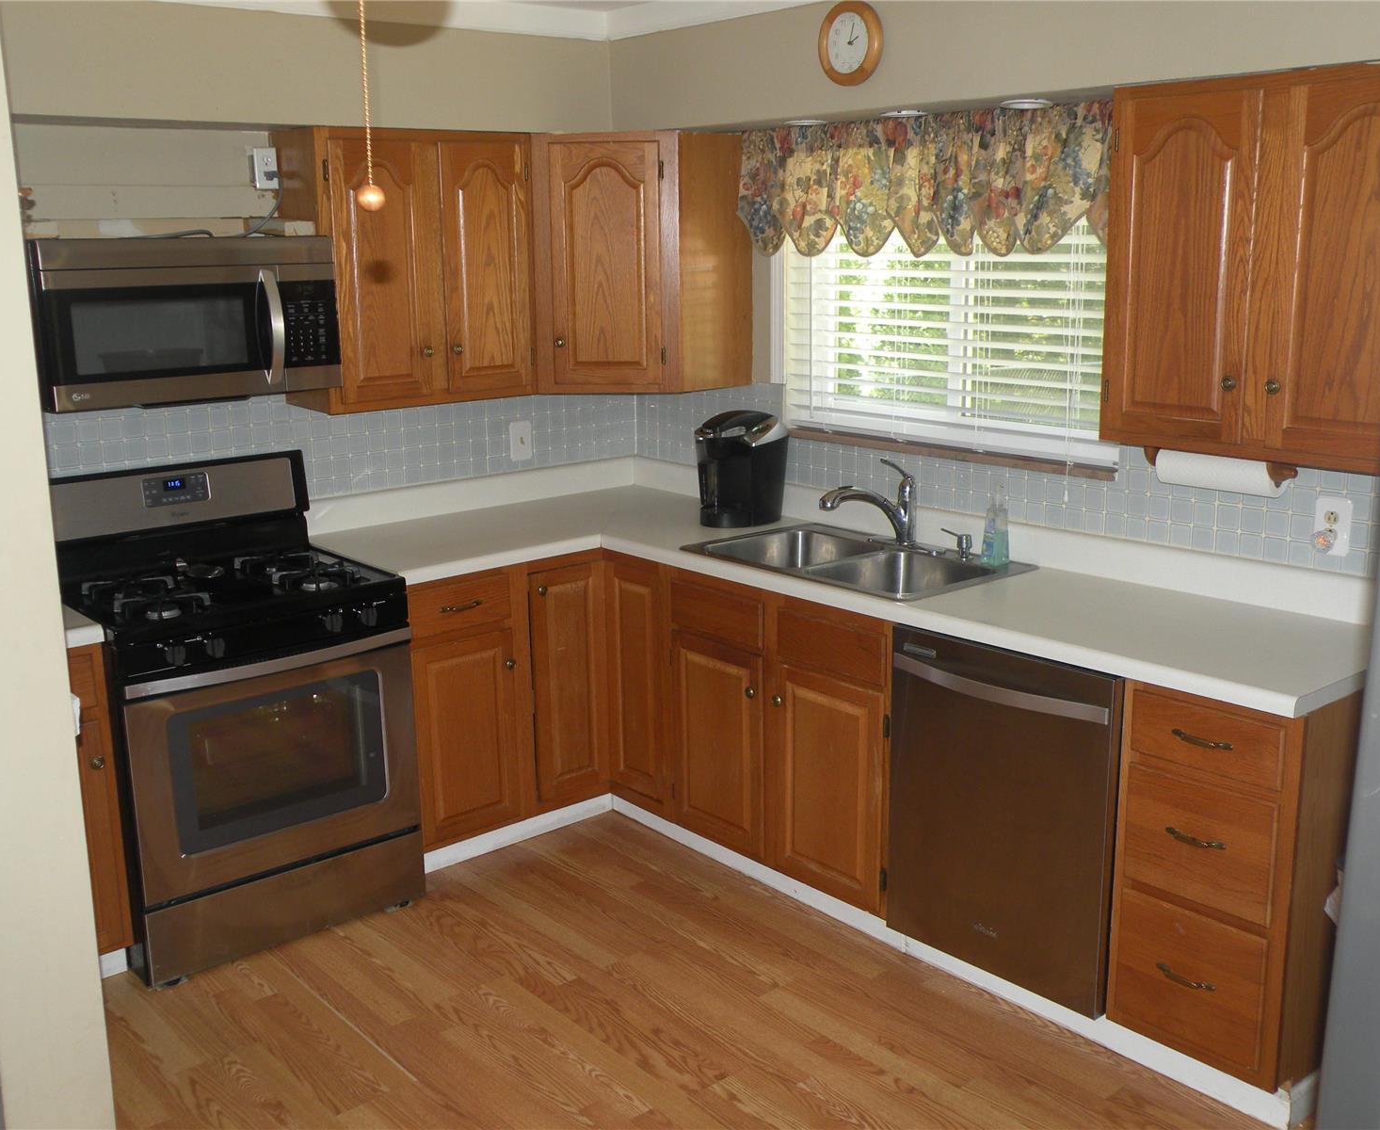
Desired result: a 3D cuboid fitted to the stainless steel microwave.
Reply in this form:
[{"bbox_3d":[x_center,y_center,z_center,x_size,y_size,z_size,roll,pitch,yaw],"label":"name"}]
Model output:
[{"bbox_3d":[-1.338,-0.644,3.729,0.755,0.405,0.400,-12,17,-40],"label":"stainless steel microwave"}]

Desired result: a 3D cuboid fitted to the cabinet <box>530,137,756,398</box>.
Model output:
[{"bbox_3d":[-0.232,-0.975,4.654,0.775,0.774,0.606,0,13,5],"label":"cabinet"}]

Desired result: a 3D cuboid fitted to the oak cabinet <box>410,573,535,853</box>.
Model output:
[{"bbox_3d":[-0.810,0.362,4.338,0.432,0.795,0.601,-12,17,-39],"label":"oak cabinet"}]

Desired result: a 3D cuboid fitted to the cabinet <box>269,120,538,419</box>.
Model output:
[{"bbox_3d":[-0.831,-0.875,4.258,0.695,0.774,0.316,-12,17,-39],"label":"cabinet"}]

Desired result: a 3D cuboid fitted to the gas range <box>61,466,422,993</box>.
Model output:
[{"bbox_3d":[-1.229,0.344,3.855,0.758,1.178,0.691,-12,17,-39],"label":"gas range"}]

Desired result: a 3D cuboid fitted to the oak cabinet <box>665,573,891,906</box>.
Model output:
[{"bbox_3d":[0.439,0.404,4.073,0.601,0.795,0.907,-12,17,-39],"label":"oak cabinet"}]

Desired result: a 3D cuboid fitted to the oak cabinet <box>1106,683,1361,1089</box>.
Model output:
[{"bbox_3d":[1.262,0.606,3.130,0.601,0.797,0.392,-12,17,-39],"label":"oak cabinet"}]

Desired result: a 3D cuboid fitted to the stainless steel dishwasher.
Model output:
[{"bbox_3d":[0.906,0.525,3.473,0.626,0.782,0.605,-12,17,-39],"label":"stainless steel dishwasher"}]

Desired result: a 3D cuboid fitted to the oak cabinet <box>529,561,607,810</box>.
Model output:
[{"bbox_3d":[-0.539,0.304,4.560,0.288,0.780,0.586,-12,17,-39],"label":"oak cabinet"}]

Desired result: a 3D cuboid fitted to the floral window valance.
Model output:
[{"bbox_3d":[0.611,-1.029,3.923,0.099,0.370,1.377,-12,17,-39],"label":"floral window valance"}]

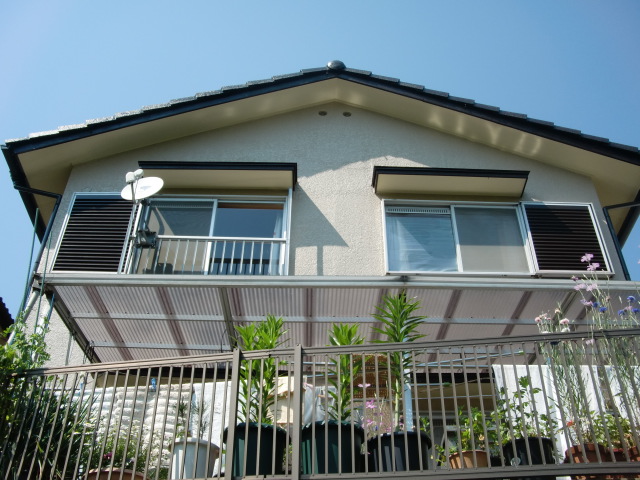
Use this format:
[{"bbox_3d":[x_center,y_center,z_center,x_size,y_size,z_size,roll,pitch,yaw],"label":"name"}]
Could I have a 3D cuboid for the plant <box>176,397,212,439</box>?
[{"bbox_3d":[-0.741,1.029,4.083,0.208,0.259,0.160,1,-38,-1],"label":"plant"}]

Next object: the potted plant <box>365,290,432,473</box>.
[{"bbox_3d":[0.438,0.834,4.076,0.353,1.294,0.353,1,-38,-1],"label":"potted plant"}]

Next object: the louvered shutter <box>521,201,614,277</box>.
[{"bbox_3d":[2.805,-0.024,7.999,0.847,1.044,0.100,1,-38,-1],"label":"louvered shutter"}]

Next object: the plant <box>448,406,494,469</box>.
[{"bbox_3d":[0.811,1.111,3.801,0.247,0.454,0.247,1,-38,-1],"label":"plant"}]

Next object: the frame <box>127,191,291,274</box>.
[{"bbox_3d":[-1.225,-0.089,7.975,1.762,1.201,0.150,1,-38,-1],"label":"frame"}]

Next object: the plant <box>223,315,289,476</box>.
[{"bbox_3d":[-0.350,0.904,4.116,0.381,1.100,0.381,1,-38,-1],"label":"plant"}]

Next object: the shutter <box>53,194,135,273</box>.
[{"bbox_3d":[-2.526,-0.080,7.910,0.720,1.116,0.080,1,-38,-1],"label":"shutter"}]

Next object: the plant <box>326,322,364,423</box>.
[{"bbox_3d":[0.154,0.769,4.171,0.255,0.654,0.255,1,-38,-1],"label":"plant"}]

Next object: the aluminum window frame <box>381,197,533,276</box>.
[{"bbox_3d":[1.563,-0.033,8.026,1.651,1.078,0.120,1,-38,-1],"label":"aluminum window frame"}]

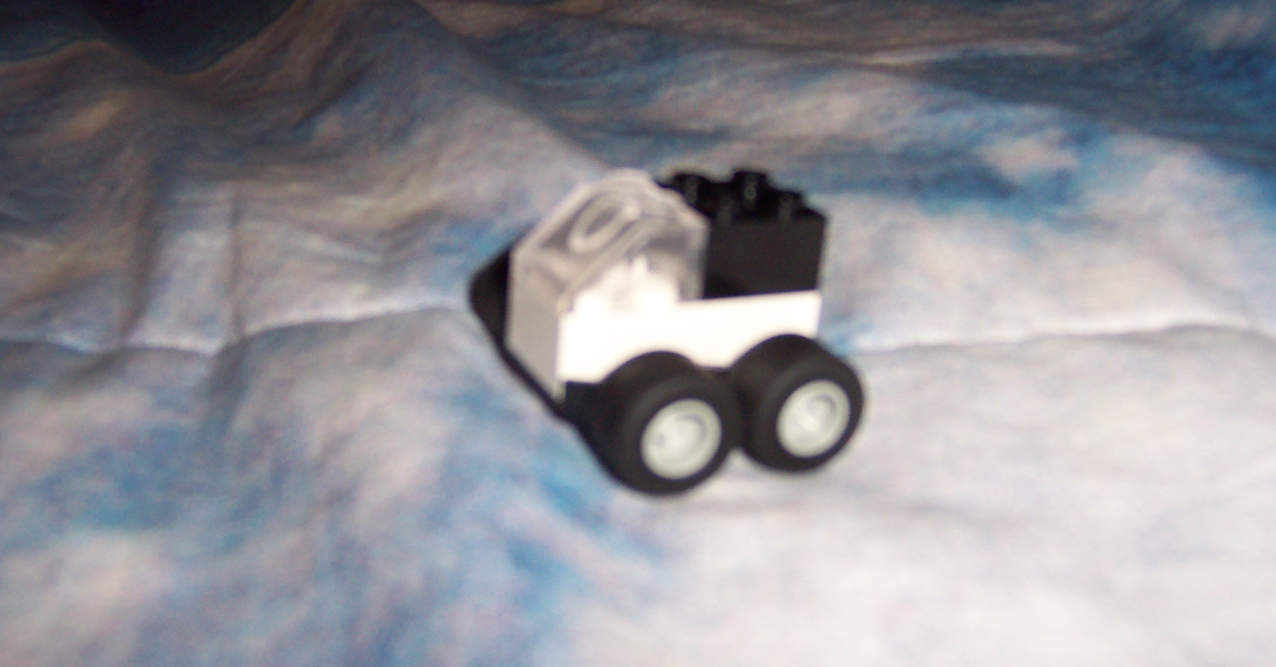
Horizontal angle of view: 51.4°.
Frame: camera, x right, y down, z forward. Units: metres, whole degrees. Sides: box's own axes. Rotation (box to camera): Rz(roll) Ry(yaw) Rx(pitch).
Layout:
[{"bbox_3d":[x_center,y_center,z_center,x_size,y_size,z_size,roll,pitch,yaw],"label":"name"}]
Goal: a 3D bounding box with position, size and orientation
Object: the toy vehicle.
[{"bbox_3d":[0.003,-0.004,0.154,0.032,0.027,0.045,-5,24,-25],"label":"toy vehicle"}]

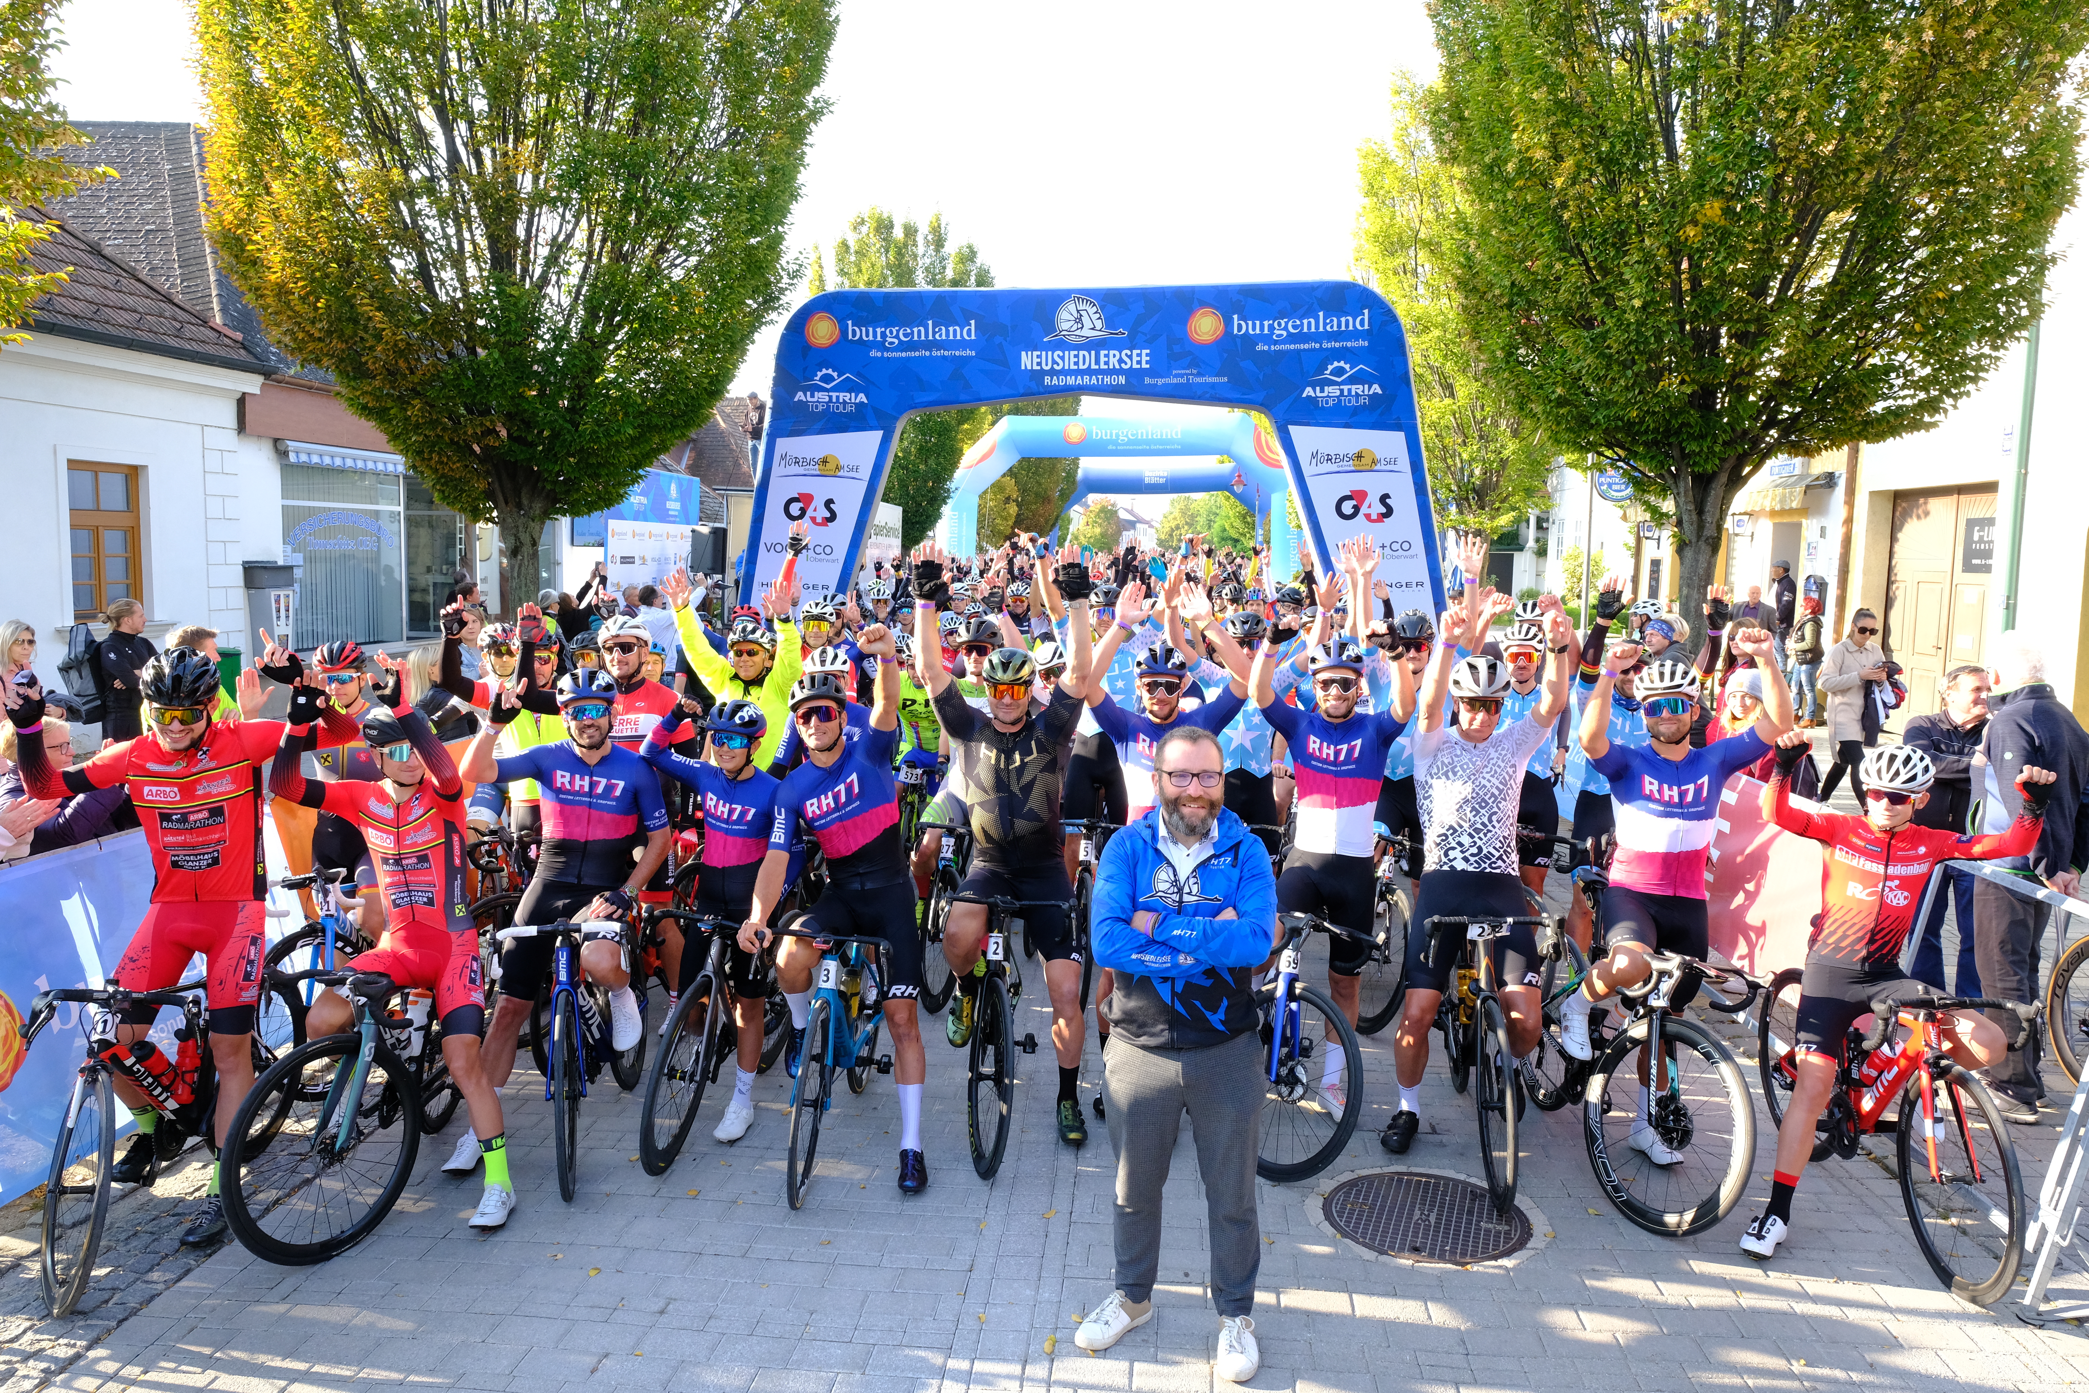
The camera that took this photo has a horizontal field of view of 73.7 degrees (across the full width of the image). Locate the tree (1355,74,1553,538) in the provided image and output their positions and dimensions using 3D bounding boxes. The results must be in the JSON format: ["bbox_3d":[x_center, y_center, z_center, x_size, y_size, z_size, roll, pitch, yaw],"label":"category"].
[{"bbox_3d":[6.600,-4.710,20.419,4.400,9.500,4.400,0,6,0],"label":"tree"}]

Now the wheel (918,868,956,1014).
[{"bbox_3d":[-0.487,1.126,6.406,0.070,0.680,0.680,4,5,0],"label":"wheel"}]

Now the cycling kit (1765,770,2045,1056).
[{"bbox_3d":[2.675,0.700,4.495,0.830,0.960,0.500,2,6,13],"label":"cycling kit"}]

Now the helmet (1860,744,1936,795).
[{"bbox_3d":[2.586,0.227,4.227,0.270,0.160,0.205,-4,6,-41],"label":"helmet"}]

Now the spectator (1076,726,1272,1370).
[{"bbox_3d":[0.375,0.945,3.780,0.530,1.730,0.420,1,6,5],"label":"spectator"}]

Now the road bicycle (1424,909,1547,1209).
[{"bbox_3d":[1.586,1.133,5.061,0.430,0.990,1.660,1,6,10],"label":"road bicycle"}]

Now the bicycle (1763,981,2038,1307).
[{"bbox_3d":[2.661,1.212,4.498,0.480,0.980,1.640,1,6,3],"label":"bicycle"}]

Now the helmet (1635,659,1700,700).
[{"bbox_3d":[2.128,-0.056,4.760,0.215,0.158,0.280,4,7,33],"label":"helmet"}]

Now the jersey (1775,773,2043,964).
[{"bbox_3d":[2.676,0.564,4.451,0.820,0.680,0.380,2,6,16],"label":"jersey"}]

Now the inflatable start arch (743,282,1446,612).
[{"bbox_3d":[0.440,-1.489,13.116,7.000,4.620,0.800,0,6,4],"label":"inflatable start arch"}]

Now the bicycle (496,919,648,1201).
[{"bbox_3d":[-1.626,1.112,5.084,0.430,0.990,1.660,0,6,-5],"label":"bicycle"}]

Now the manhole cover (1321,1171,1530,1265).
[{"bbox_3d":[1.237,1.702,4.531,0.650,0.030,0.650,0,6,0],"label":"manhole cover"}]

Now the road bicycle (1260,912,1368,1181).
[{"bbox_3d":[0.851,1.120,5.244,0.520,0.980,1.620,0,6,-2],"label":"road bicycle"}]

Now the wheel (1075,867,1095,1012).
[{"bbox_3d":[0.190,1.178,6.609,0.090,0.676,0.676,-1,6,-5],"label":"wheel"}]

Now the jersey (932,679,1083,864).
[{"bbox_3d":[-0.147,0.289,5.329,0.570,0.710,0.330,0,6,0],"label":"jersey"}]

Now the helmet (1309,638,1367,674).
[{"bbox_3d":[1.077,-0.126,5.127,0.205,0.160,0.270,1,5,12],"label":"helmet"}]

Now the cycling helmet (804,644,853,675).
[{"bbox_3d":[-0.939,-0.149,6.038,0.200,0.150,0.270,0,6,-7],"label":"cycling helmet"}]

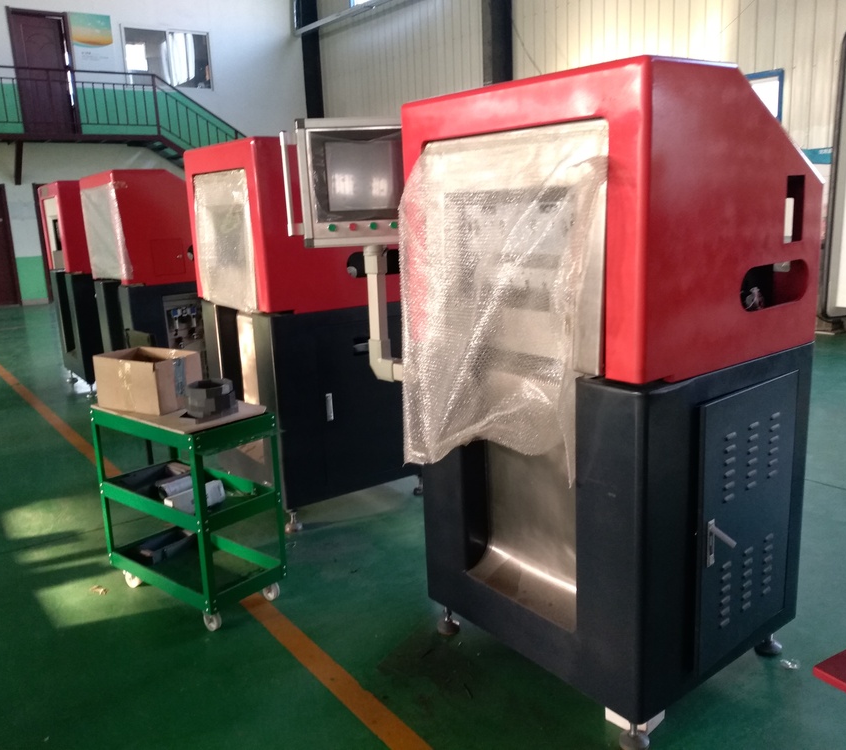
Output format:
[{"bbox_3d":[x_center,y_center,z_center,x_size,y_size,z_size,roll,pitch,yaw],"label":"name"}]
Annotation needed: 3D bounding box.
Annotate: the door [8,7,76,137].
[{"bbox_3d":[-6.666,-5.316,13.276,0.945,2.107,0.098,-11,15,-34],"label":"door"}]

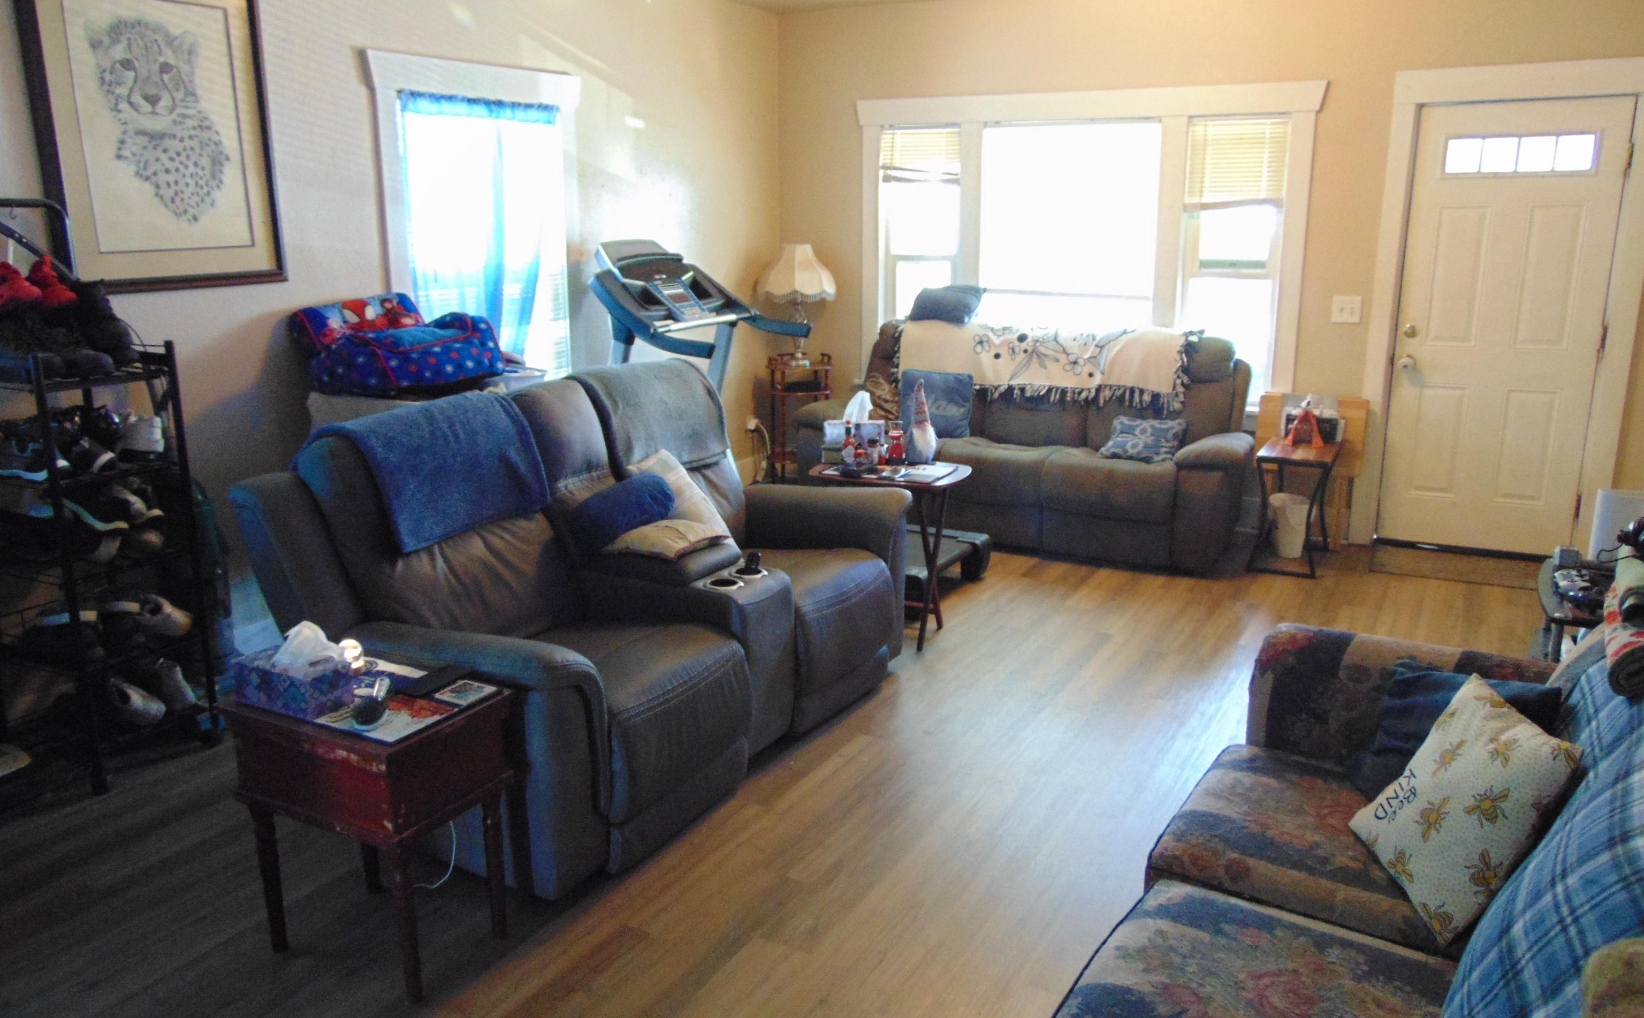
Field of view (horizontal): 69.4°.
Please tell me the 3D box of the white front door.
[{"bbox_3d":[3.090,-0.798,5.447,0.819,2.039,0.050,7,14,28],"label":"white front door"}]

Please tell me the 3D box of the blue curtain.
[{"bbox_3d":[-1.410,-1.116,5.121,0.090,1.245,0.900,7,14,28],"label":"blue curtain"}]

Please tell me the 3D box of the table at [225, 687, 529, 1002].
[{"bbox_3d":[-1.013,0.716,2.713,0.530,0.605,0.370,7,16,27],"label":"table"}]

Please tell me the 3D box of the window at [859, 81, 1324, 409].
[{"bbox_3d":[1.282,-1.368,6.259,2.430,1.580,0.120,7,16,27],"label":"window"}]

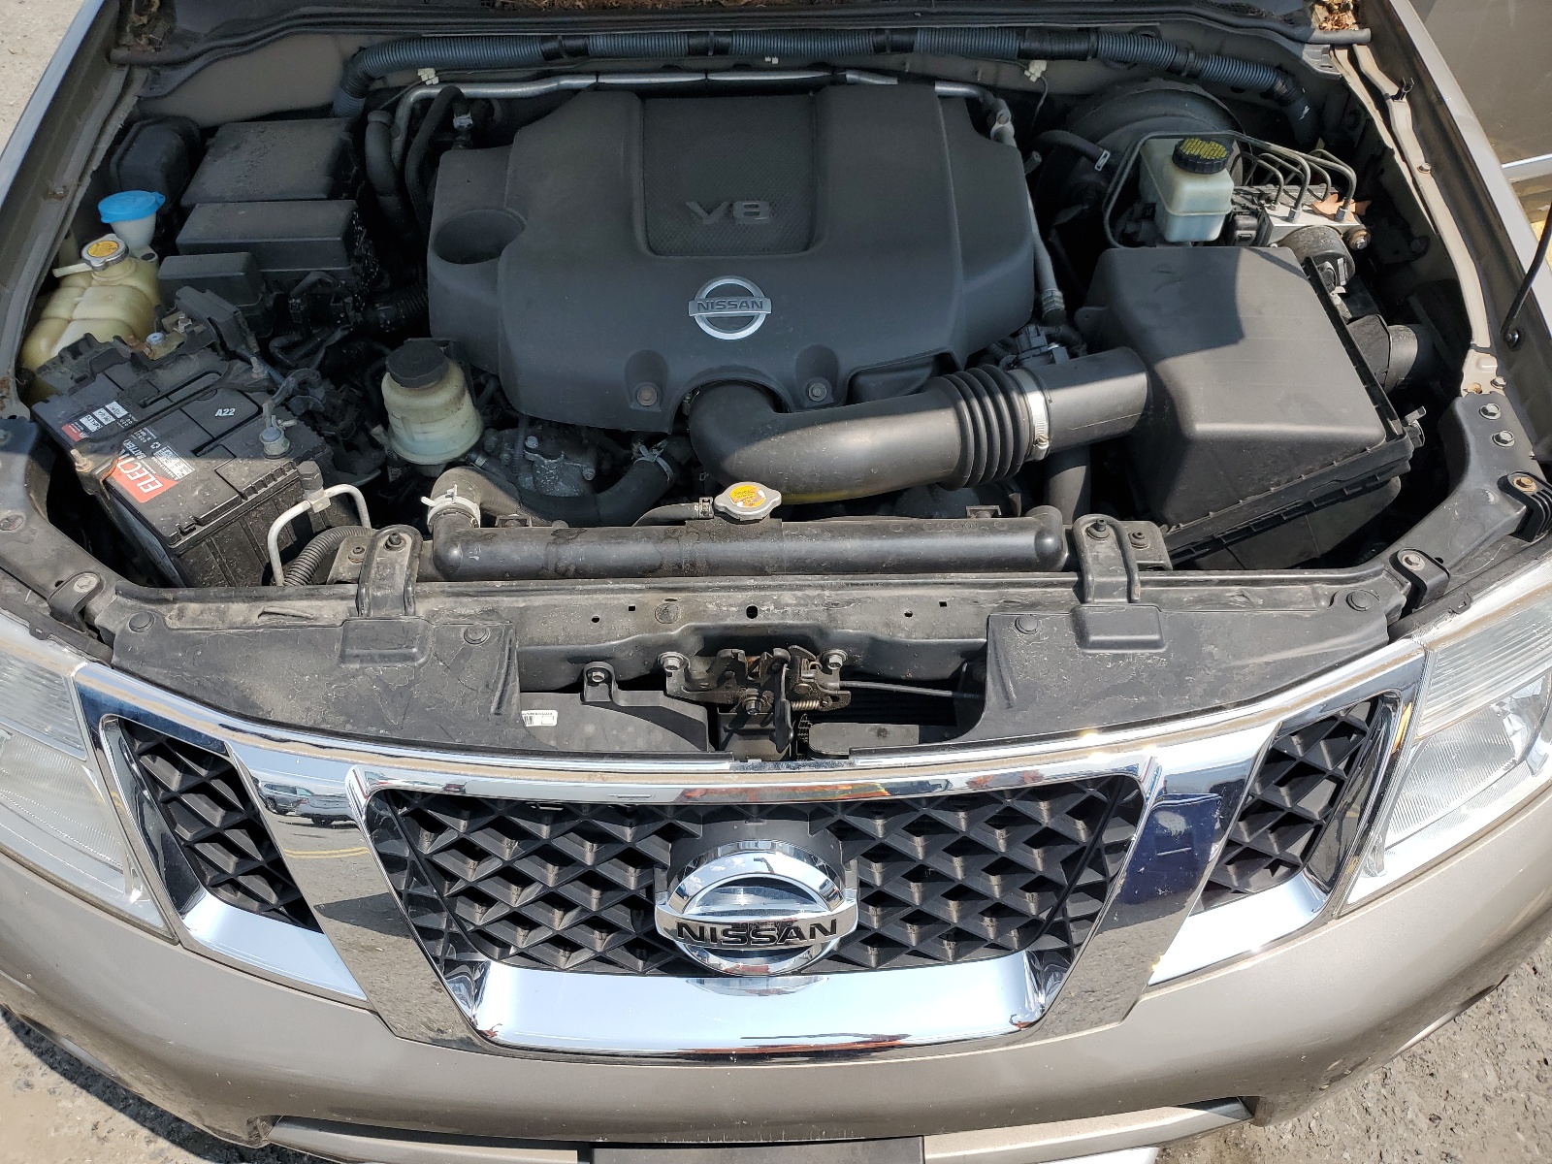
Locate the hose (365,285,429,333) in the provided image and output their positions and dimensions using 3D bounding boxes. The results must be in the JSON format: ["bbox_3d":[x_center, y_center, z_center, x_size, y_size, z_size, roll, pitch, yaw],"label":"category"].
[{"bbox_3d":[-0.450,-0.301,1.347,0.090,0.050,0.060,-1,48,-1],"label":"hose"}]

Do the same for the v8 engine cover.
[{"bbox_3d":[-0.045,-0.385,1.336,0.640,0.180,0.480,-1,48,-1],"label":"v8 engine cover"}]

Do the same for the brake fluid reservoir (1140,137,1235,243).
[{"bbox_3d":[0.480,-0.469,1.377,0.080,0.115,0.145,-1,48,-1],"label":"brake fluid reservoir"}]

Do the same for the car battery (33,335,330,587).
[{"bbox_3d":[-0.594,-0.093,1.228,0.268,0.215,0.172,35,57,28],"label":"car battery"}]

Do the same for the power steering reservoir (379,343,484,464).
[{"bbox_3d":[-0.365,-0.197,1.254,0.103,0.115,0.103,-1,48,-1],"label":"power steering reservoir"}]

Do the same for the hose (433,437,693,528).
[{"bbox_3d":[-0.222,-0.107,1.241,0.255,0.100,0.150,-1,48,-1],"label":"hose"}]

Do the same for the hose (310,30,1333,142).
[{"bbox_3d":[0.060,-0.638,1.503,1.260,0.140,0.100,-1,48,-1],"label":"hose"}]

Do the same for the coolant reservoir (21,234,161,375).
[{"bbox_3d":[-0.730,-0.280,1.355,0.150,0.200,0.210,-1,48,-1],"label":"coolant reservoir"}]

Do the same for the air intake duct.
[{"bbox_3d":[0.140,-0.178,1.244,0.450,0.115,0.160,-1,48,-1],"label":"air intake duct"}]

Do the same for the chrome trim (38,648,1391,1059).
[{"bbox_3d":[-0.020,0.249,0.987,1.070,0.300,0.220,-1,48,-1],"label":"chrome trim"}]

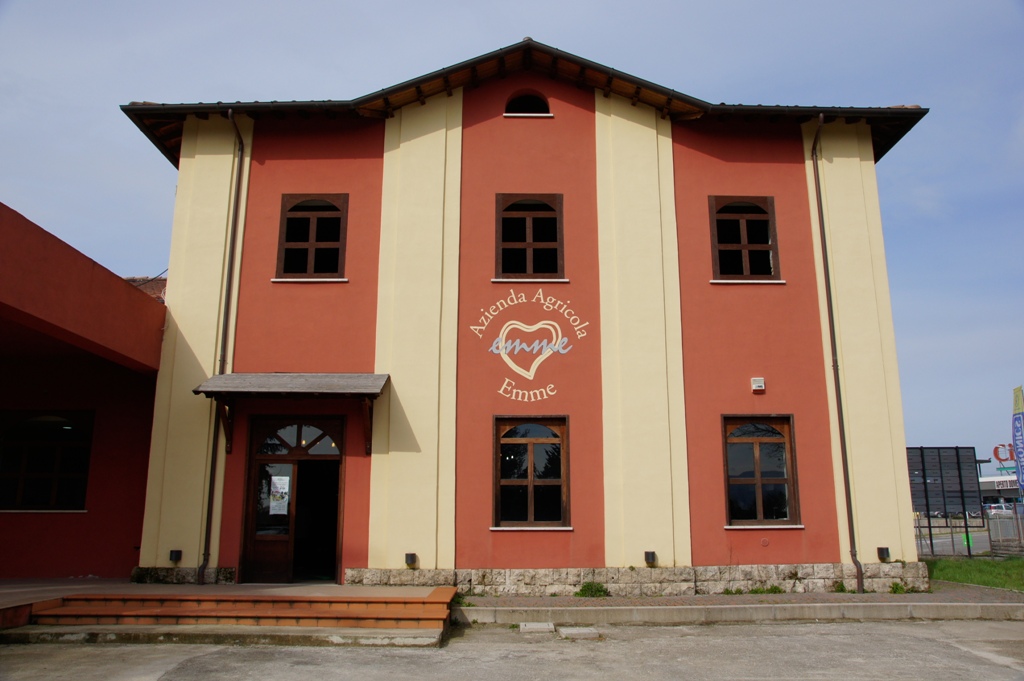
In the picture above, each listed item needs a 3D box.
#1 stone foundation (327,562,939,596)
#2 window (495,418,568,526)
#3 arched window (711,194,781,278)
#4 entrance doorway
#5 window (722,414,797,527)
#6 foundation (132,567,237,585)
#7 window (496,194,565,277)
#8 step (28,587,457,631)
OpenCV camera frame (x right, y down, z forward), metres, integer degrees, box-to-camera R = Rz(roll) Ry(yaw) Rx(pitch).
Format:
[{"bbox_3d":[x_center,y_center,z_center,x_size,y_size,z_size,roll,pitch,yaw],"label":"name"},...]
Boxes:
[{"bbox_3d":[2.225,4.229,13.565,10.280,0.504,0.250,0,-12,-1],"label":"stone foundation"},{"bbox_3d":[0.358,2.367,13.970,1.371,1.978,0.160,0,-12,-1],"label":"window"},{"bbox_3d":[4.521,-1.974,14.972,1.312,1.738,0.160,0,-12,-1],"label":"arched window"},{"bbox_3d":[-3.900,2.847,13.806,1.743,2.891,0.250,0,-12,-1],"label":"entrance doorway"},{"bbox_3d":[4.545,2.369,14.059,1.324,1.964,0.160,0,-12,-1],"label":"window"},{"bbox_3d":[-5.695,4.098,13.408,1.822,0.278,0.220,0,-12,-1],"label":"foundation"},{"bbox_3d":[0.348,-2.007,14.890,1.335,1.739,0.160,0,-12,-1],"label":"window"},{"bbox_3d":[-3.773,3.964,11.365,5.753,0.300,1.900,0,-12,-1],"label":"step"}]

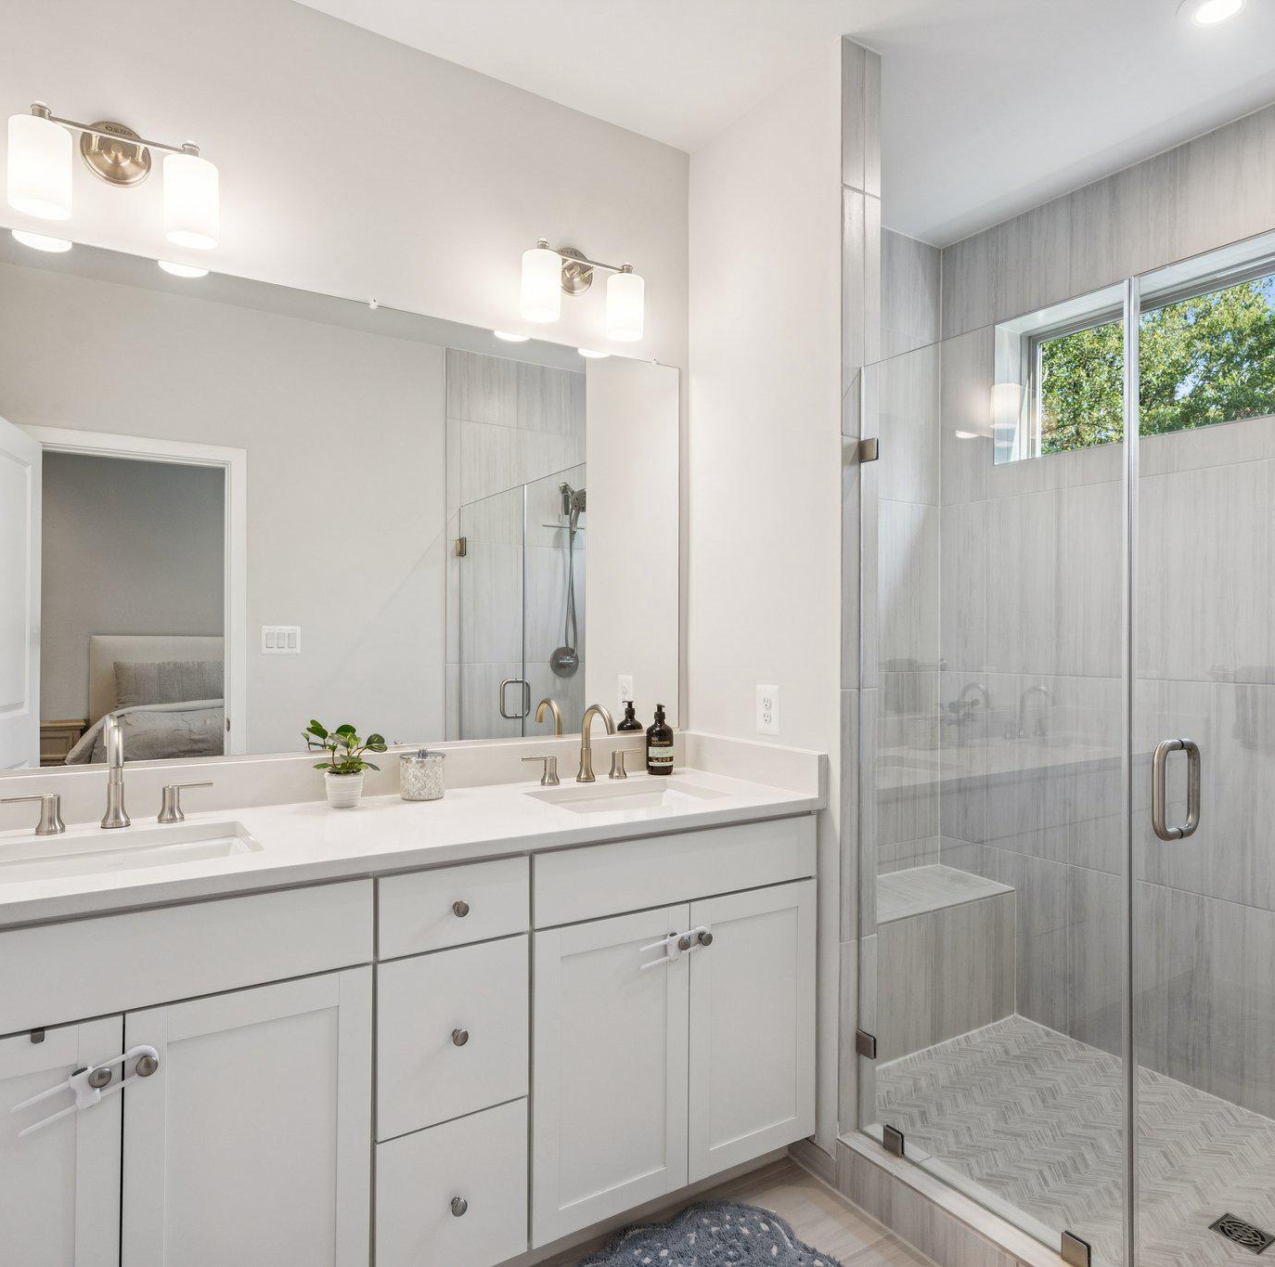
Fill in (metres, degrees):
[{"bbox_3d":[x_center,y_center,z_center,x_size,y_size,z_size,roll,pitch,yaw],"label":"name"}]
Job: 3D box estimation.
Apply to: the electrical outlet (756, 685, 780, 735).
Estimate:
[{"bbox_3d":[0.336,0.198,2.195,0.008,0.122,0.080,1,0,-32],"label":"electrical outlet"}]

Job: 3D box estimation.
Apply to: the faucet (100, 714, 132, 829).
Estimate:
[{"bbox_3d":[-1.011,0.282,1.636,0.050,0.205,0.172,1,0,-32],"label":"faucet"}]

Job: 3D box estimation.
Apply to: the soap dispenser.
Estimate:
[{"bbox_3d":[0.068,0.298,2.380,0.075,0.194,0.075,0,0,-21],"label":"soap dispenser"}]

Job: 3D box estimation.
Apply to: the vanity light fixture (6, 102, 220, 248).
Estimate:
[{"bbox_3d":[-1.030,-0.910,1.679,0.352,0.198,0.137,1,0,-32],"label":"vanity light fixture"}]

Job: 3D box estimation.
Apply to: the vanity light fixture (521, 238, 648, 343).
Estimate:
[{"bbox_3d":[-0.147,-0.902,2.236,0.352,0.198,0.137,1,0,-32],"label":"vanity light fixture"}]

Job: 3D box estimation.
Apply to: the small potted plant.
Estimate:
[{"bbox_3d":[-0.653,0.293,1.895,0.180,0.189,0.155,1,0,-32],"label":"small potted plant"}]

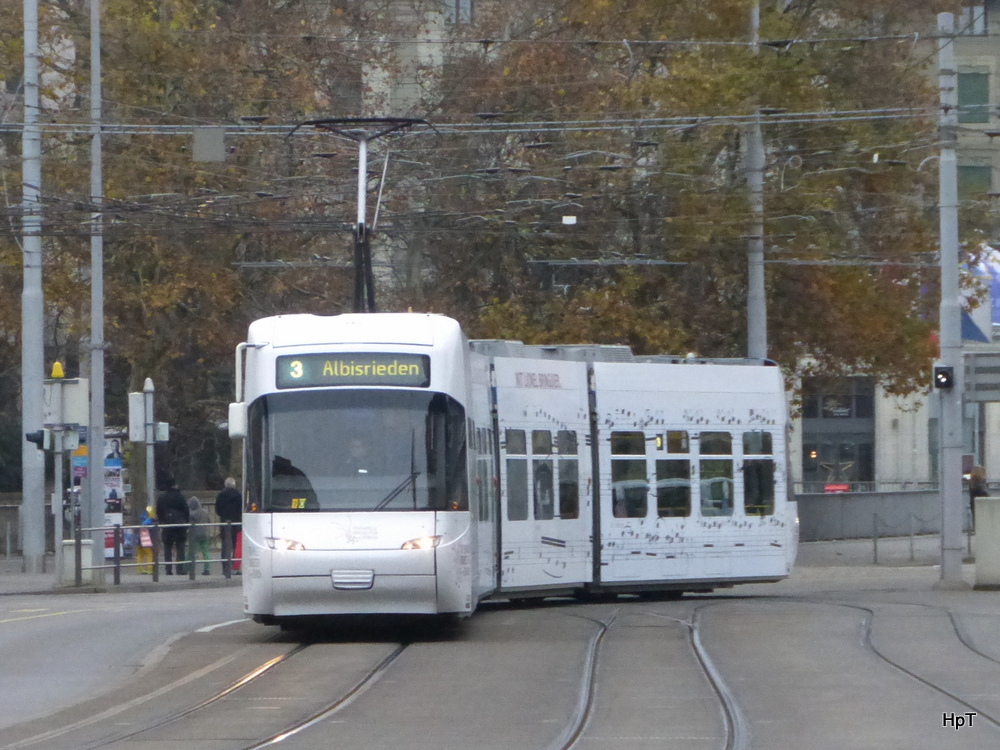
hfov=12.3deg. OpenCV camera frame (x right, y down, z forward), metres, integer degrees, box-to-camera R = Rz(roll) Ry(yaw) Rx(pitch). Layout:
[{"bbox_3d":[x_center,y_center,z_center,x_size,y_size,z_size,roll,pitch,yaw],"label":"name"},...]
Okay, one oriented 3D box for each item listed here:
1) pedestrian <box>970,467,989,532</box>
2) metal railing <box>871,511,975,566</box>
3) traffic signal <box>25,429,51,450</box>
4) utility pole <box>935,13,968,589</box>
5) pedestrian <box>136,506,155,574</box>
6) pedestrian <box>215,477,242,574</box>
[{"bbox_3d":[11.710,3.076,113.000,0.460,1.660,0.480,0,-1,-6],"label":"pedestrian"},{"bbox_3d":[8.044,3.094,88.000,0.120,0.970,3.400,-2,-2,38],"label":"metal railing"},{"bbox_3d":[-7.205,1.005,72.000,0.400,0.330,0.280,-1,-1,6],"label":"traffic signal"},{"bbox_3d":[6.864,-1.129,70.500,0.450,8.800,0.450,0,-1,0],"label":"utility pole"},{"bbox_3d":[-6.157,2.882,80.500,0.360,1.180,0.300,-1,-1,7],"label":"pedestrian"},{"bbox_3d":[-4.718,2.643,81.000,0.540,1.730,0.380,0,-1,3],"label":"pedestrian"}]

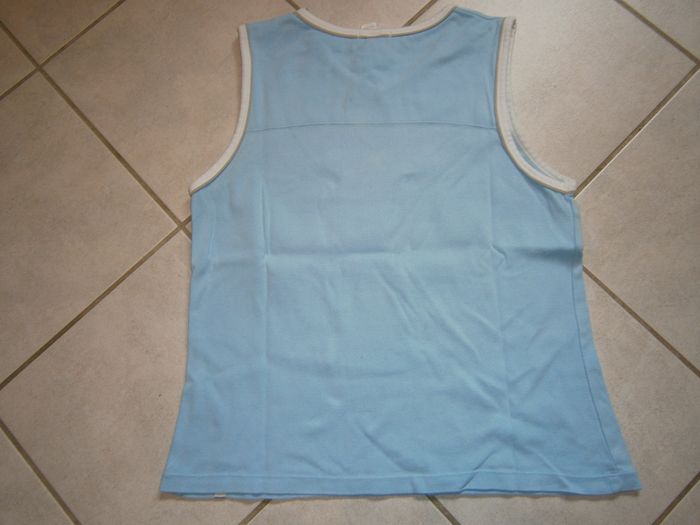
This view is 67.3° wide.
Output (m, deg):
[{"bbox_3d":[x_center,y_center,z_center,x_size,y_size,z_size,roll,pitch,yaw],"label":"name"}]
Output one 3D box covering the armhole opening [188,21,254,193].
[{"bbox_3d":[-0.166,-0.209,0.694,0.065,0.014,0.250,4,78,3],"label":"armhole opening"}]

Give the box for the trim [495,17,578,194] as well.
[{"bbox_3d":[0.228,-0.208,0.675,0.085,0.020,0.260,-8,78,1],"label":"trim"}]

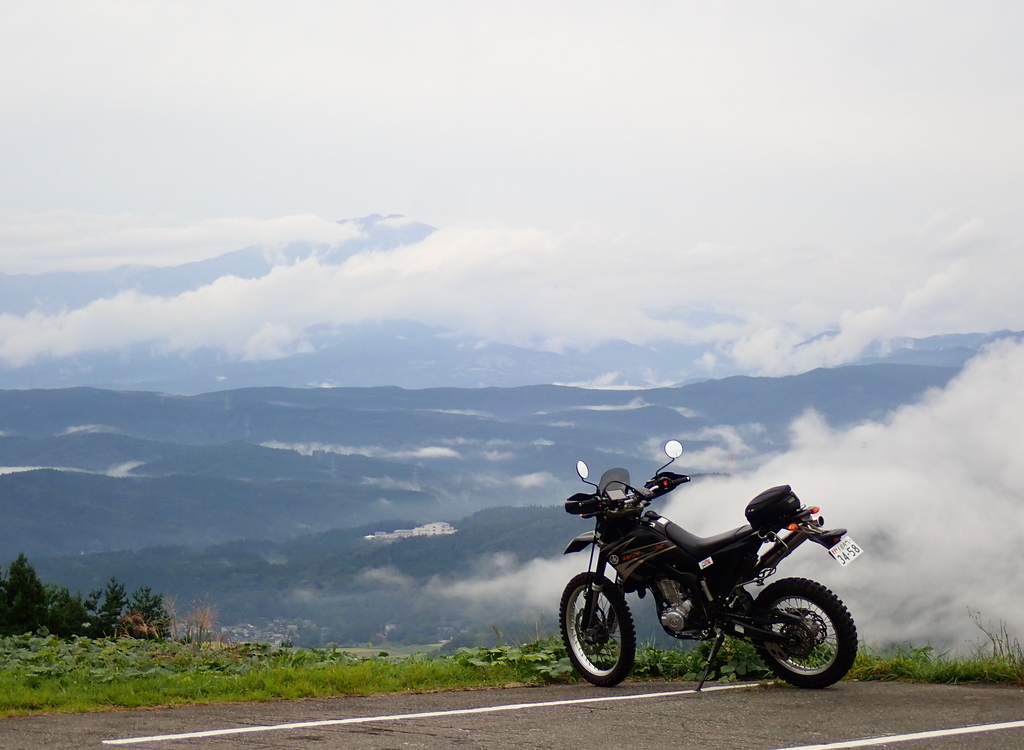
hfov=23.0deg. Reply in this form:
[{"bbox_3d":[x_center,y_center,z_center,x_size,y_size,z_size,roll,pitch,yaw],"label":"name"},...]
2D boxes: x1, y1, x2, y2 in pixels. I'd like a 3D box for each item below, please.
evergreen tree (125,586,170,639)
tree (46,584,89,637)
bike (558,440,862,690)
[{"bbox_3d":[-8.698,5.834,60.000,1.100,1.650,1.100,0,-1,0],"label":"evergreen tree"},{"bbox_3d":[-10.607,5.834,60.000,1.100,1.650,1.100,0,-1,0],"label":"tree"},{"bbox_3d":[1.000,1.140,14.520,2.170,1.430,0.800,-2,6,36],"label":"bike"}]

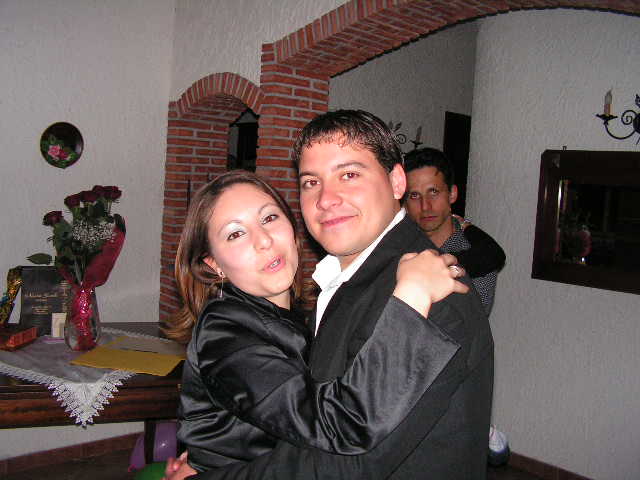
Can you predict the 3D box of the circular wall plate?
[{"bbox_3d":[-1.344,-0.491,3.470,0.235,0.240,0.027,-1,6,-43],"label":"circular wall plate"}]

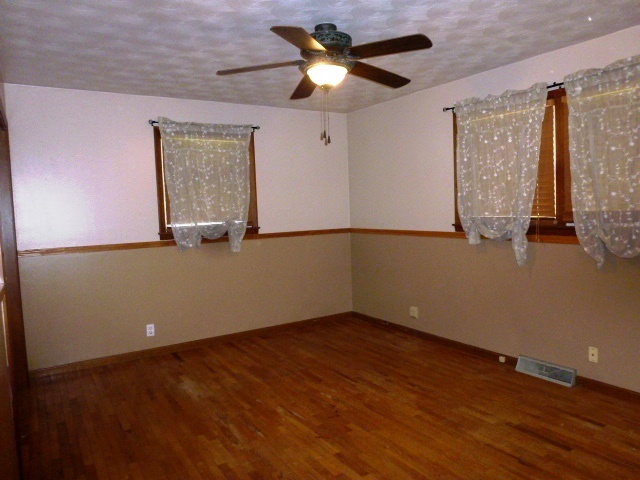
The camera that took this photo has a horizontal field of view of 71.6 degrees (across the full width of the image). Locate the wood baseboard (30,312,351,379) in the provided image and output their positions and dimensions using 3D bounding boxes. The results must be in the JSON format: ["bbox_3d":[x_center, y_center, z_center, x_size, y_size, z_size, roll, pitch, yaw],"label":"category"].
[{"bbox_3d":[-0.997,1.021,4.564,3.350,0.087,0.020,-5,5,-33],"label":"wood baseboard"}]

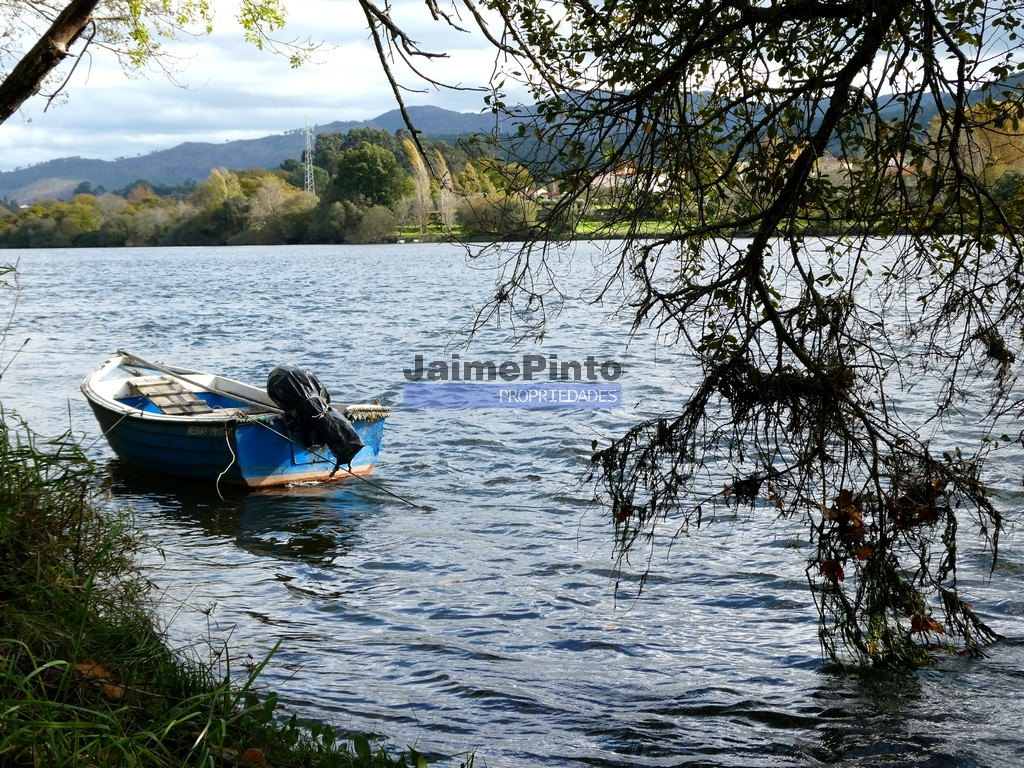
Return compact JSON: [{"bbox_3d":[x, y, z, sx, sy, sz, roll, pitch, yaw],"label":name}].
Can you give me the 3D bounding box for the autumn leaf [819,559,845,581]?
[{"bbox_3d":[1.380,0.801,6.900,0.110,0.095,0.060,-1,6,0],"label":"autumn leaf"}]

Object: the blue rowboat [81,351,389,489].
[{"bbox_3d":[-2.539,0.271,13.634,1.600,0.950,3.721,-5,7,-37],"label":"blue rowboat"}]

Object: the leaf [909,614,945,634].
[{"bbox_3d":[1.790,1.039,6.900,0.150,0.085,0.080,-1,6,0],"label":"leaf"}]

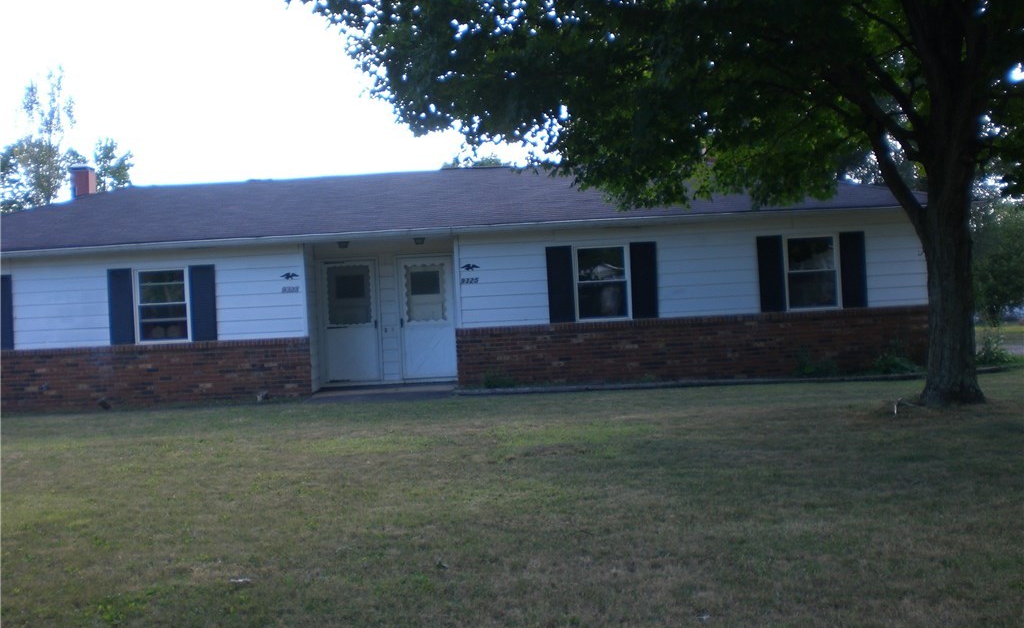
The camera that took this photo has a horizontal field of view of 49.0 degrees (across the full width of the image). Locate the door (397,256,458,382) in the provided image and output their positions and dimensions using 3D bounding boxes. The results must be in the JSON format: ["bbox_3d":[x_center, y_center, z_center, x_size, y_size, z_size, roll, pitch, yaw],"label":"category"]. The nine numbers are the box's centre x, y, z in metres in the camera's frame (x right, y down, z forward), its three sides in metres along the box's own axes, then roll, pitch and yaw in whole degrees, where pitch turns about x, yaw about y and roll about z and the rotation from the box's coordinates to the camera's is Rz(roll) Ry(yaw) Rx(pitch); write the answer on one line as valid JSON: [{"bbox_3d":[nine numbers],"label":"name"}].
[{"bbox_3d":[-1.406,0.075,18.700,0.870,2.020,0.070,-3,0,0],"label":"door"}]

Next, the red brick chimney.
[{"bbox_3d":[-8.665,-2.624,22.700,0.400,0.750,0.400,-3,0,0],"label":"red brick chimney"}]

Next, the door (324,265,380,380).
[{"bbox_3d":[-2.650,0.128,18.700,0.860,2.020,0.070,-3,0,0],"label":"door"}]

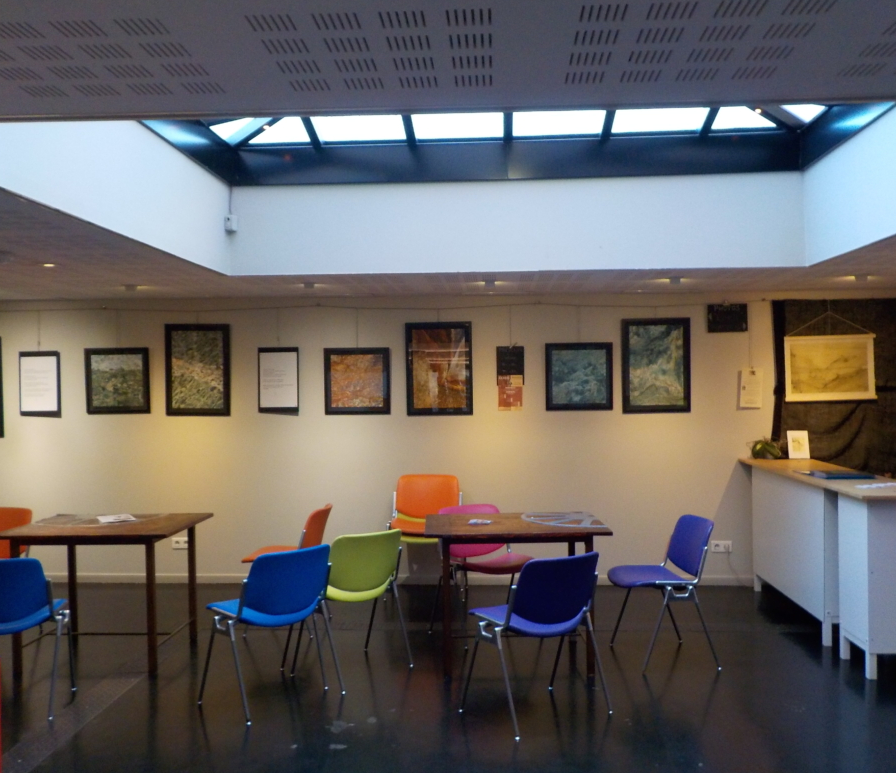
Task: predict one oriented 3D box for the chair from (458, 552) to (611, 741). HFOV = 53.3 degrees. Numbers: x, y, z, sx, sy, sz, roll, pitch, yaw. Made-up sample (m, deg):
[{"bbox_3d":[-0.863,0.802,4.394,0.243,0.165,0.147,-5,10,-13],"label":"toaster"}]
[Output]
[{"bbox_3d":[0.399,1.131,4.136,0.560,0.750,0.506,-1,0,-34],"label":"chair"}]

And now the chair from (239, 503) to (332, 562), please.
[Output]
[{"bbox_3d":[-1.016,1.145,5.694,0.506,0.750,0.560,-1,0,5],"label":"chair"}]

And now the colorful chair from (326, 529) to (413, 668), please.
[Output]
[{"bbox_3d":[-0.566,1.166,4.901,0.560,0.765,0.570,-1,1,-41],"label":"colorful chair"}]

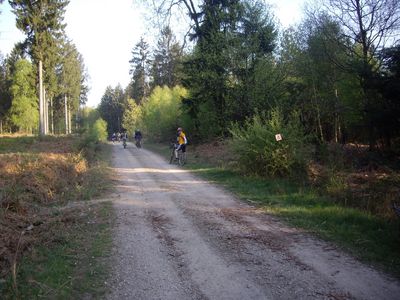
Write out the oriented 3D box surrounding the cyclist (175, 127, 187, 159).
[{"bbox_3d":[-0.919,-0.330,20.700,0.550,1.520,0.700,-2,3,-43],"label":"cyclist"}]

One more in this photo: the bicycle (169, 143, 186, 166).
[{"bbox_3d":[-1.061,0.212,20.700,0.600,1.060,1.700,-1,3,-30],"label":"bicycle"}]

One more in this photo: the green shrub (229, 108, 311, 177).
[{"bbox_3d":[2.517,-0.272,15.900,2.900,2.400,2.700,-1,3,-12],"label":"green shrub"}]

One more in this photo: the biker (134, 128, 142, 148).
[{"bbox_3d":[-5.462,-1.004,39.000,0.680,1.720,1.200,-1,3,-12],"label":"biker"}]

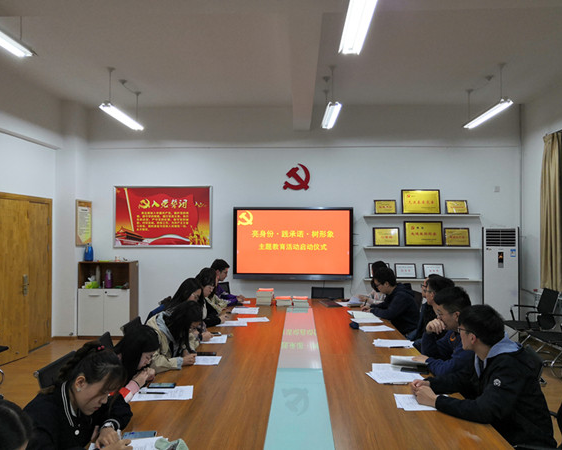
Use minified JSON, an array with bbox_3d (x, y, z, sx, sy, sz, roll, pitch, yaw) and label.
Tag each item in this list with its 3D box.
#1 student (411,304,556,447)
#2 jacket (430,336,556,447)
[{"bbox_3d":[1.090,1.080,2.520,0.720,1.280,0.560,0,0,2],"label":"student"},{"bbox_3d":[1.010,0.827,2.243,0.520,0.580,0.580,0,-1,13],"label":"jacket"}]

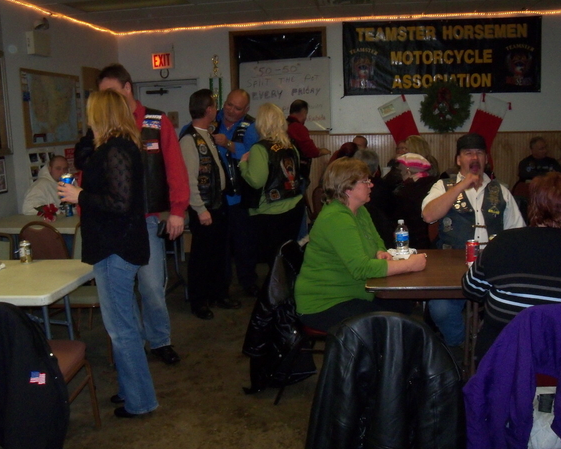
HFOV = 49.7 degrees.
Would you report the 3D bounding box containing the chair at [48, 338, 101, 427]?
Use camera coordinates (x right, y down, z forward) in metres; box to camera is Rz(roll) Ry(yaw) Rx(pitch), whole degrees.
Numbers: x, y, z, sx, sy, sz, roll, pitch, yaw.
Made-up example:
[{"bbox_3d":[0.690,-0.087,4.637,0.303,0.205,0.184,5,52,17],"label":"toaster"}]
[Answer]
[{"bbox_3d":[-1.147,0.659,2.696,0.460,0.870,0.620,-1,10,0],"label":"chair"}]

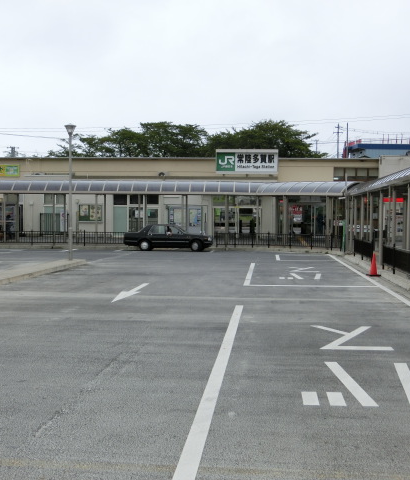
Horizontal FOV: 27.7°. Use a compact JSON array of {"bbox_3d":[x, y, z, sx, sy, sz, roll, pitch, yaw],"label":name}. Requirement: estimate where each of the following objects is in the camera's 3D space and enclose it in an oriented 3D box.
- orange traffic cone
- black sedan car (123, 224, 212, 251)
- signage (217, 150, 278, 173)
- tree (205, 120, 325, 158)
[{"bbox_3d":[5.218,0.771,25.591,0.380,0.700,0.380,1,2,4],"label":"orange traffic cone"},{"bbox_3d":[-1.880,-0.153,44.181,4.690,1.430,1.710,1,2,3],"label":"black sedan car"},{"bbox_3d":[2.479,-4.528,48.300,3.600,1.430,0.350,1,2,4],"label":"signage"},{"bbox_3d":[5.319,-5.185,71.864,9.990,10.110,9.500,1,2,4],"label":"tree"}]

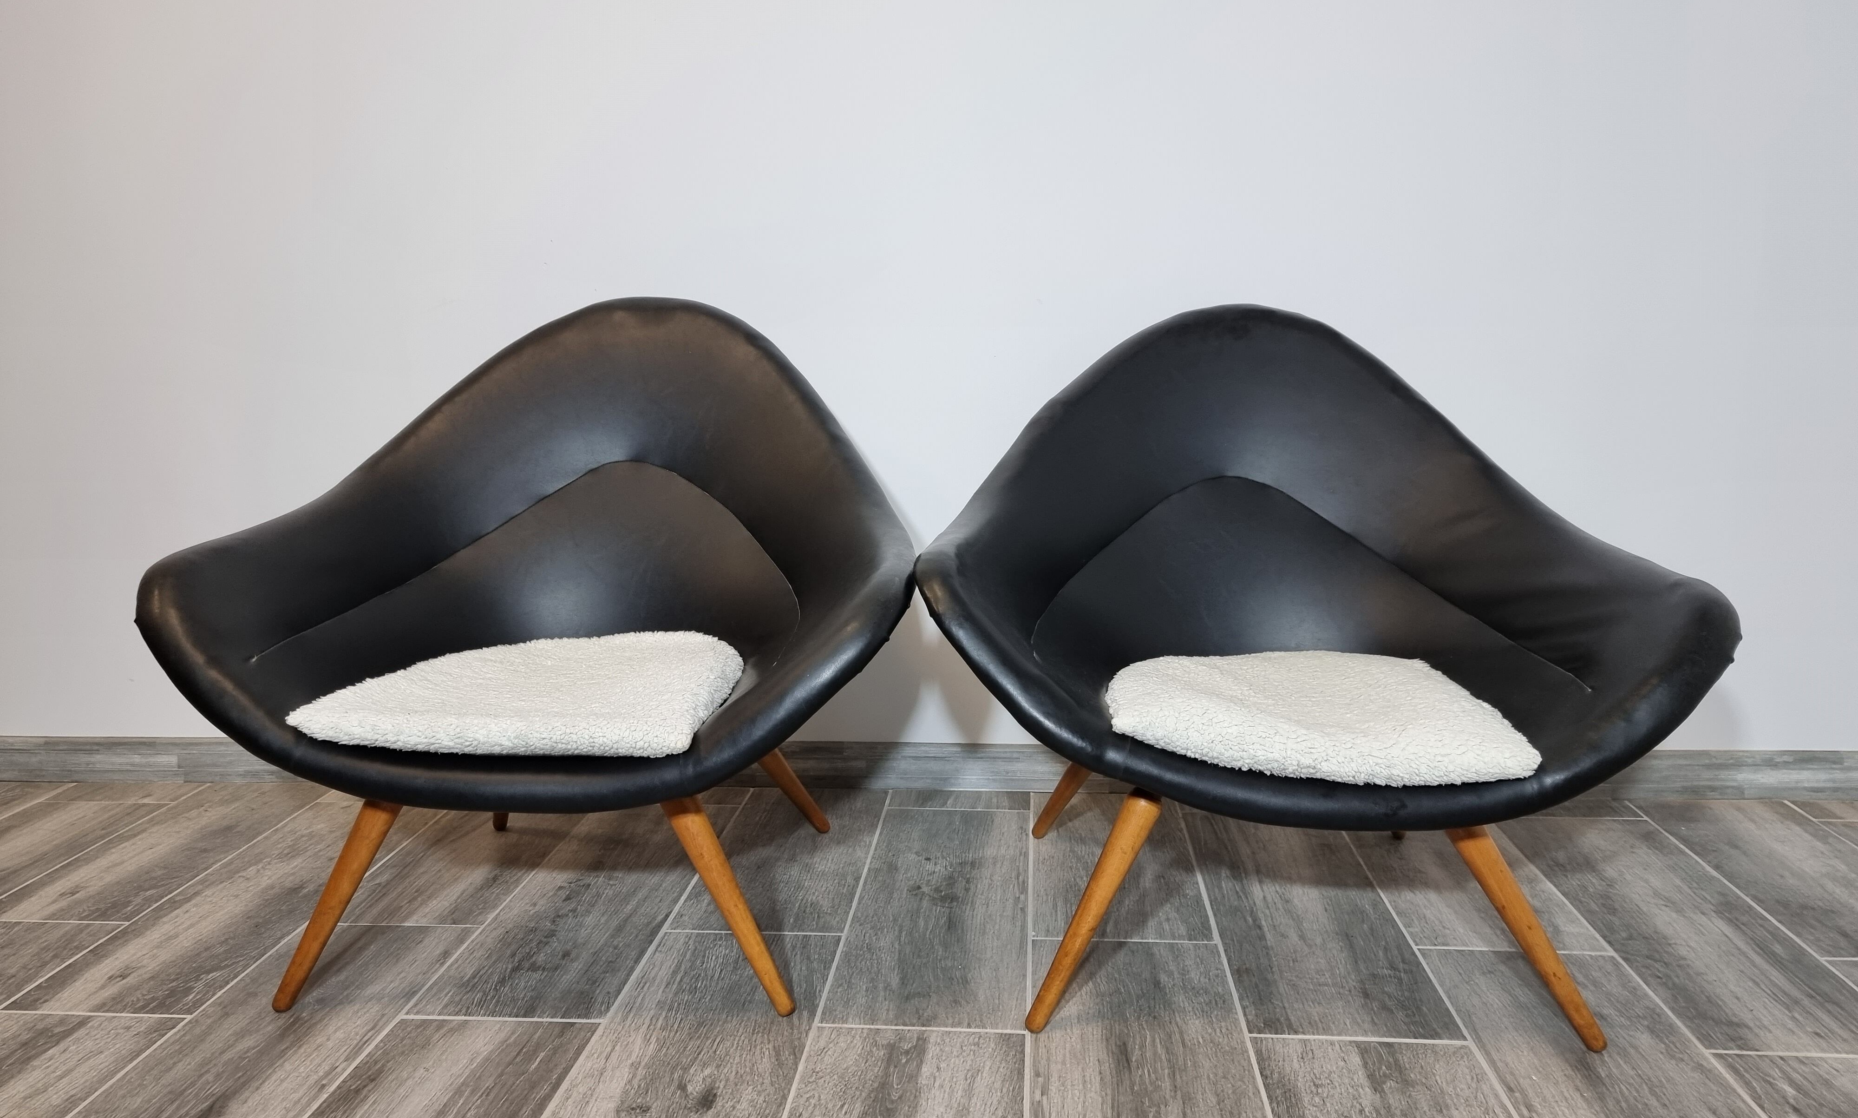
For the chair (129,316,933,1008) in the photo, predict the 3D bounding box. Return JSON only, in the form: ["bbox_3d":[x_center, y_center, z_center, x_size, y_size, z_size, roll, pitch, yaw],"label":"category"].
[{"bbox_3d":[-0.391,0.060,1.469,0.795,0.704,0.627,0,10,4],"label":"chair"}]

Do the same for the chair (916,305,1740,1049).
[{"bbox_3d":[0.377,0.067,1.402,0.787,0.689,0.627,0,10,7],"label":"chair"}]

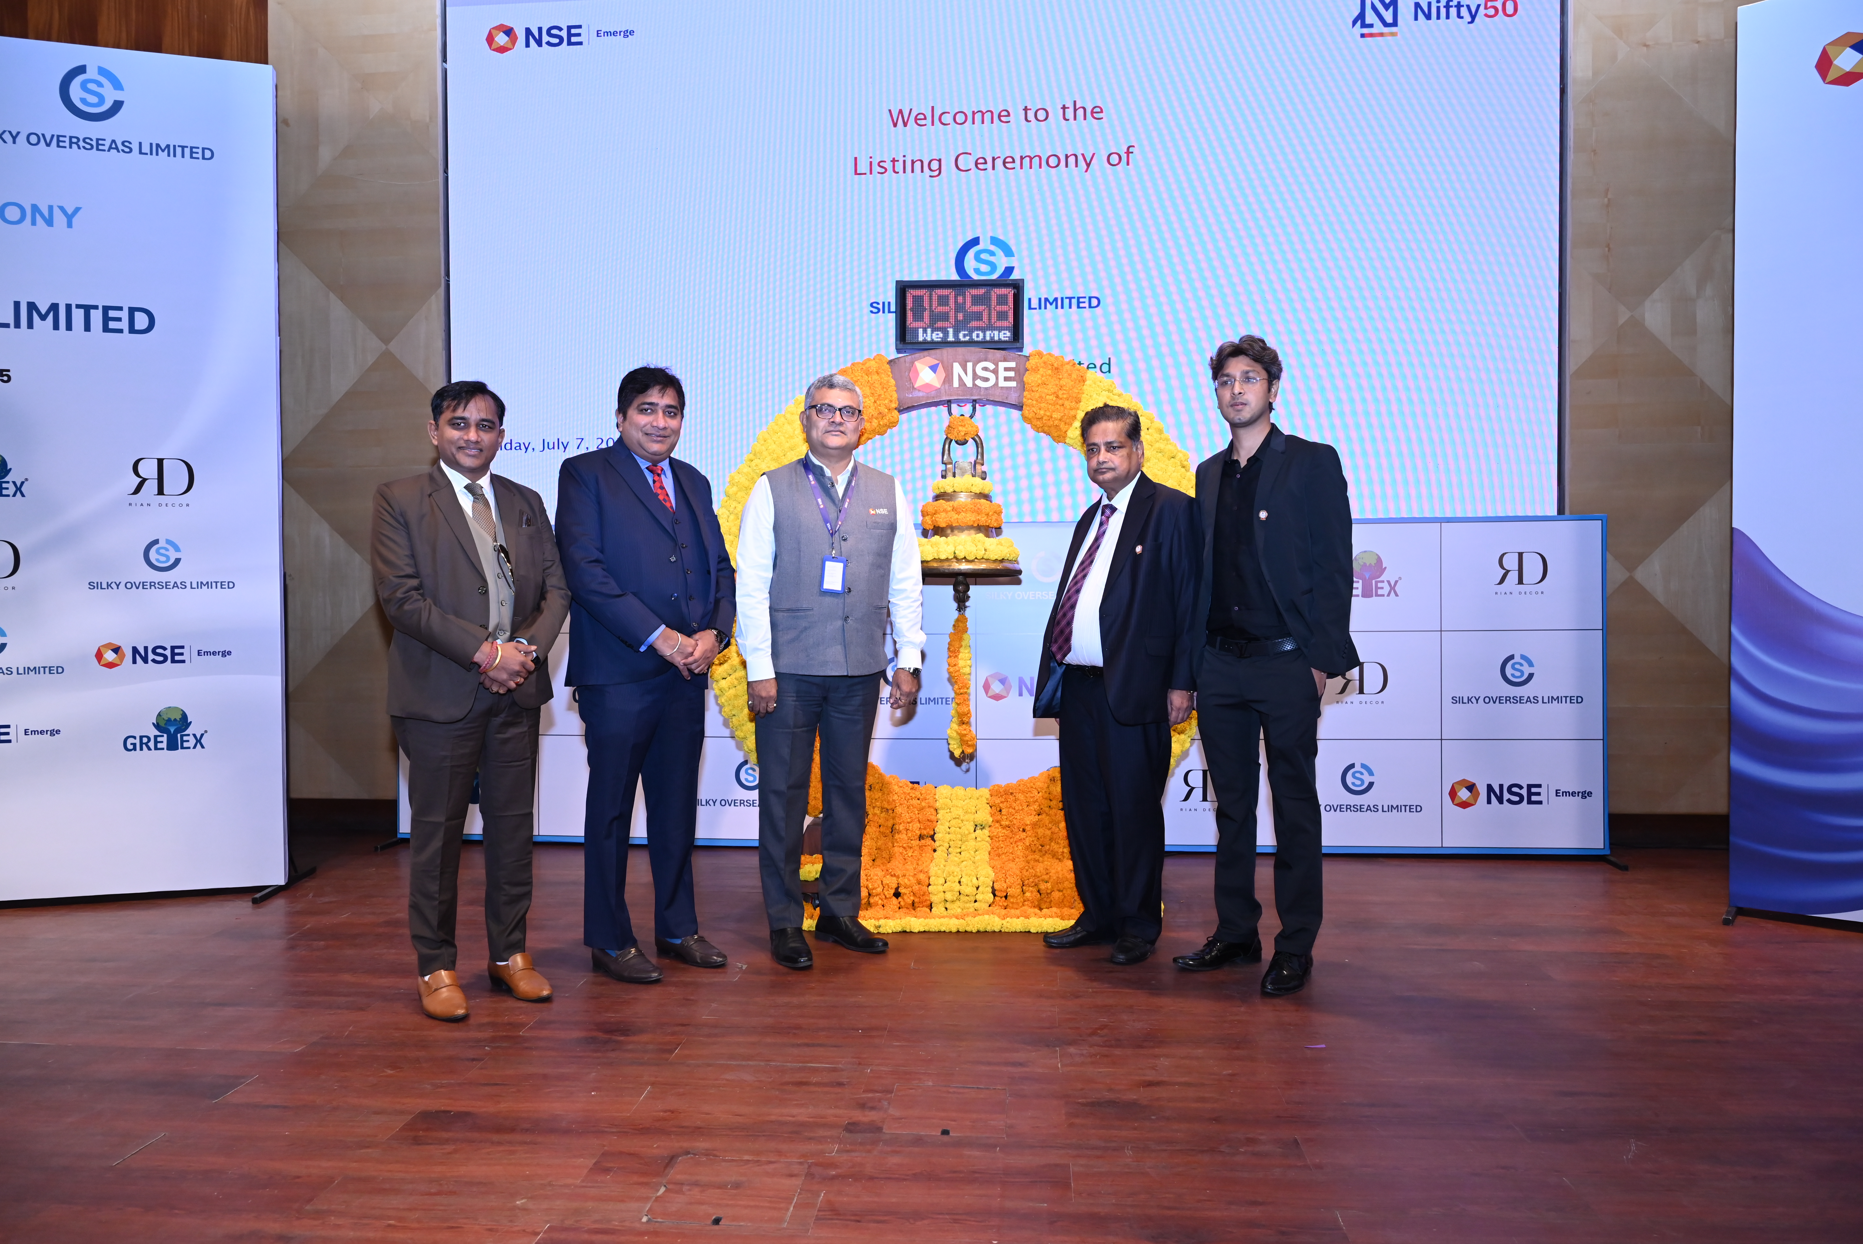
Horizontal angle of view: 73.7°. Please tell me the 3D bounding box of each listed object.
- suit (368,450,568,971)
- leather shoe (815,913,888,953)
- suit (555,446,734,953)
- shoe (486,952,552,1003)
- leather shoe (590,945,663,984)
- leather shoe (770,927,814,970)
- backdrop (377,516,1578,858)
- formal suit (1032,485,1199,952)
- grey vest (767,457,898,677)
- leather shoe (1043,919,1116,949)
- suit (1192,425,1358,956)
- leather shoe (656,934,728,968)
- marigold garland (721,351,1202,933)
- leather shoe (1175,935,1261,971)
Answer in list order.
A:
[{"bbox_3d":[-1.228,0.268,3.336,0.540,1.382,0.380,-2,2,-36],"label":"suit"},{"bbox_3d":[-0.240,0.956,3.884,0.300,0.105,0.107,1,2,42],"label":"leather shoe"},{"bbox_3d":[-0.819,0.221,3.574,0.520,1.456,0.390,-2,2,-40],"label":"suit"},{"bbox_3d":[-1.131,0.961,3.416,0.280,0.110,0.102,1,2,42],"label":"shoe"},{"bbox_3d":[-0.868,0.966,3.565,0.290,0.105,0.107,1,1,37],"label":"leather shoe"},{"bbox_3d":[-0.418,0.950,3.689,0.102,0.105,0.280,-1,2,-23],"label":"leather shoe"},{"bbox_3d":[0.196,0.270,5.330,5.180,1.390,0.060,0,1,5],"label":"backdrop"},{"bbox_3d":[0.548,0.245,3.697,0.510,1.380,0.390,1,2,36],"label":"formal suit"},{"bbox_3d":[-0.305,-0.172,3.850,0.410,0.670,0.270,-1,1,-14],"label":"grey vest"},{"bbox_3d":[0.468,0.952,3.889,0.290,0.105,0.107,-1,1,-24],"label":"leather shoe"},{"bbox_3d":[0.963,0.193,3.504,0.490,1.490,0.340,1,2,38],"label":"suit"},{"bbox_3d":[-0.711,0.955,3.676,0.280,0.100,0.102,1,2,34],"label":"leather shoe"},{"bbox_3d":[0.100,0.030,4.310,1.720,1.940,0.550,0,1,3],"label":"marigold garland"},{"bbox_3d":[0.839,0.953,3.653,0.300,0.110,0.107,-1,1,-21],"label":"leather shoe"}]

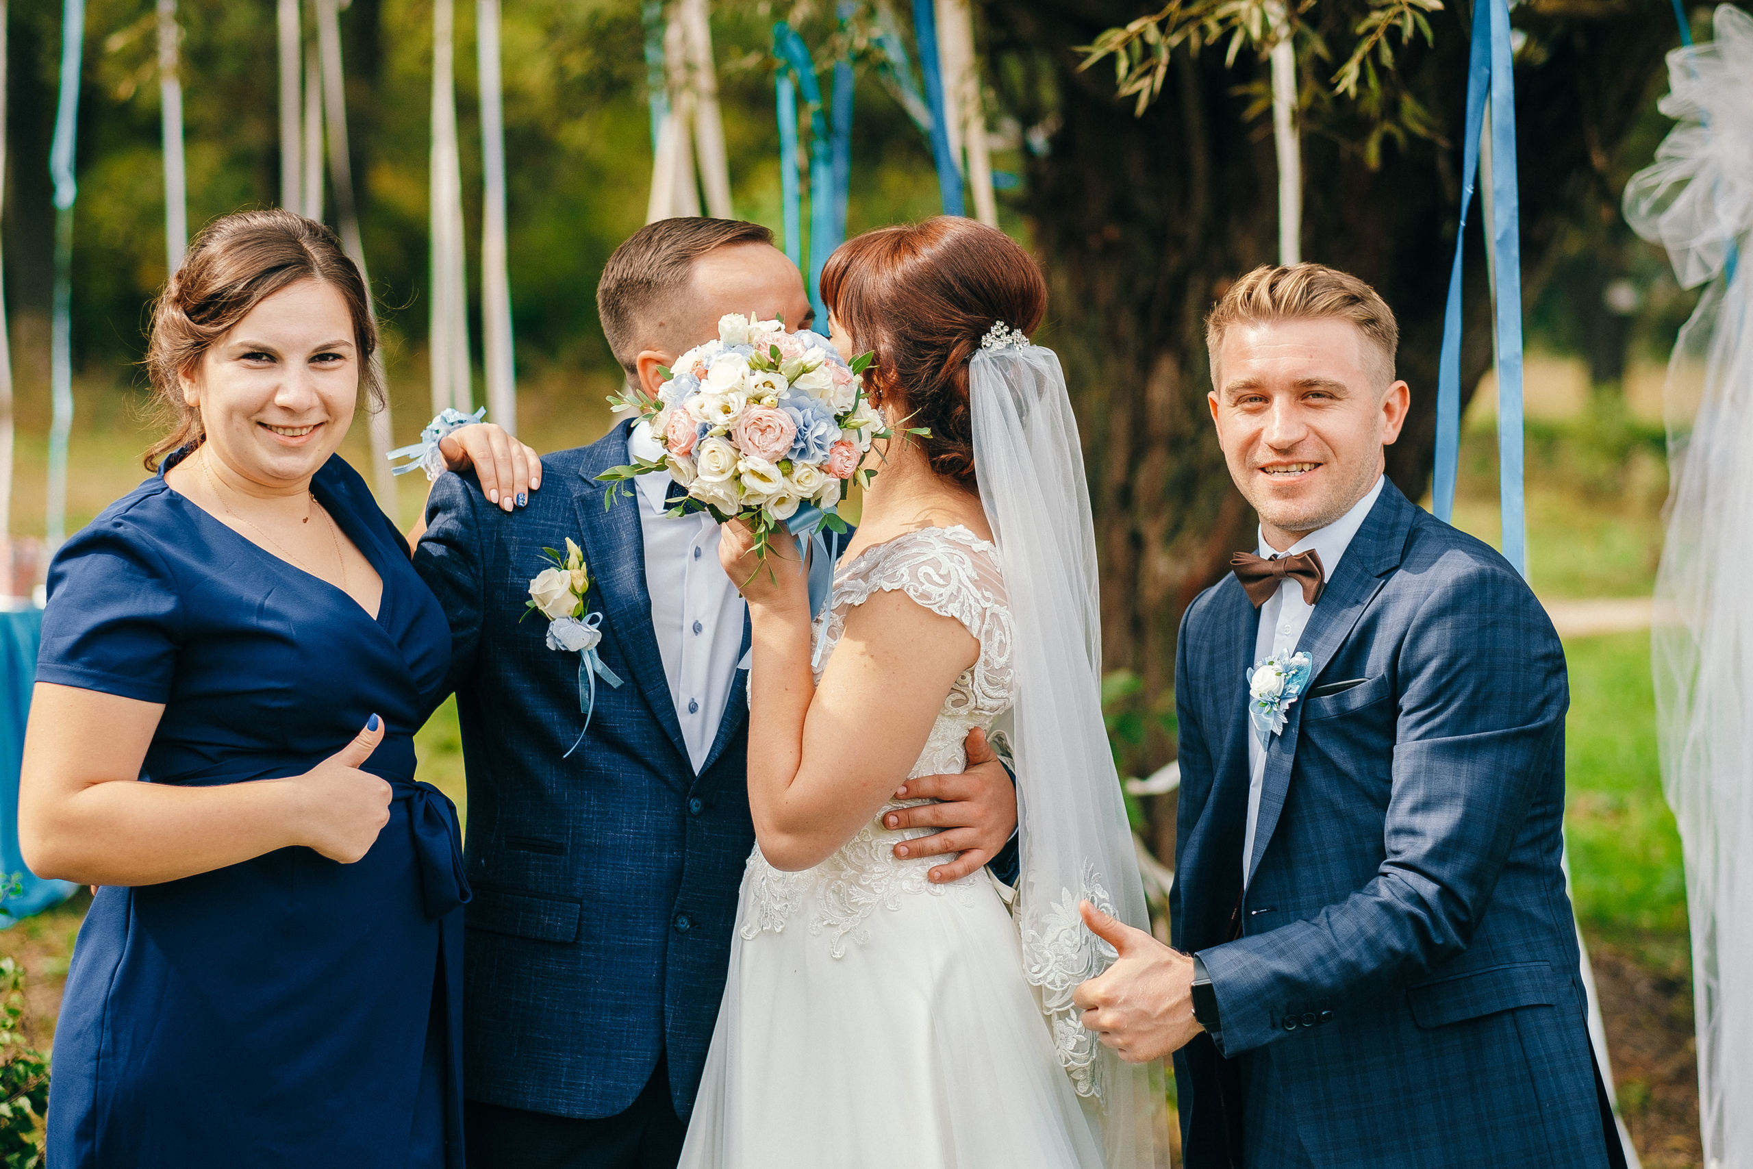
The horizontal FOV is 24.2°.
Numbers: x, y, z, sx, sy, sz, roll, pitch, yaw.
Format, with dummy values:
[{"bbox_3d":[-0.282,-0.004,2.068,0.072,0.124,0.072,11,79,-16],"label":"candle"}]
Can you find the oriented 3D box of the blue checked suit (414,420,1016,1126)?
[{"bbox_3d":[-0.154,0.176,3.880,0.540,0.670,0.380,-1,3,-22],"label":"blue checked suit"}]

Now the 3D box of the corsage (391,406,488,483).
[{"bbox_3d":[-0.416,-0.133,3.880,0.085,0.072,0.080,1,3,18],"label":"corsage"}]

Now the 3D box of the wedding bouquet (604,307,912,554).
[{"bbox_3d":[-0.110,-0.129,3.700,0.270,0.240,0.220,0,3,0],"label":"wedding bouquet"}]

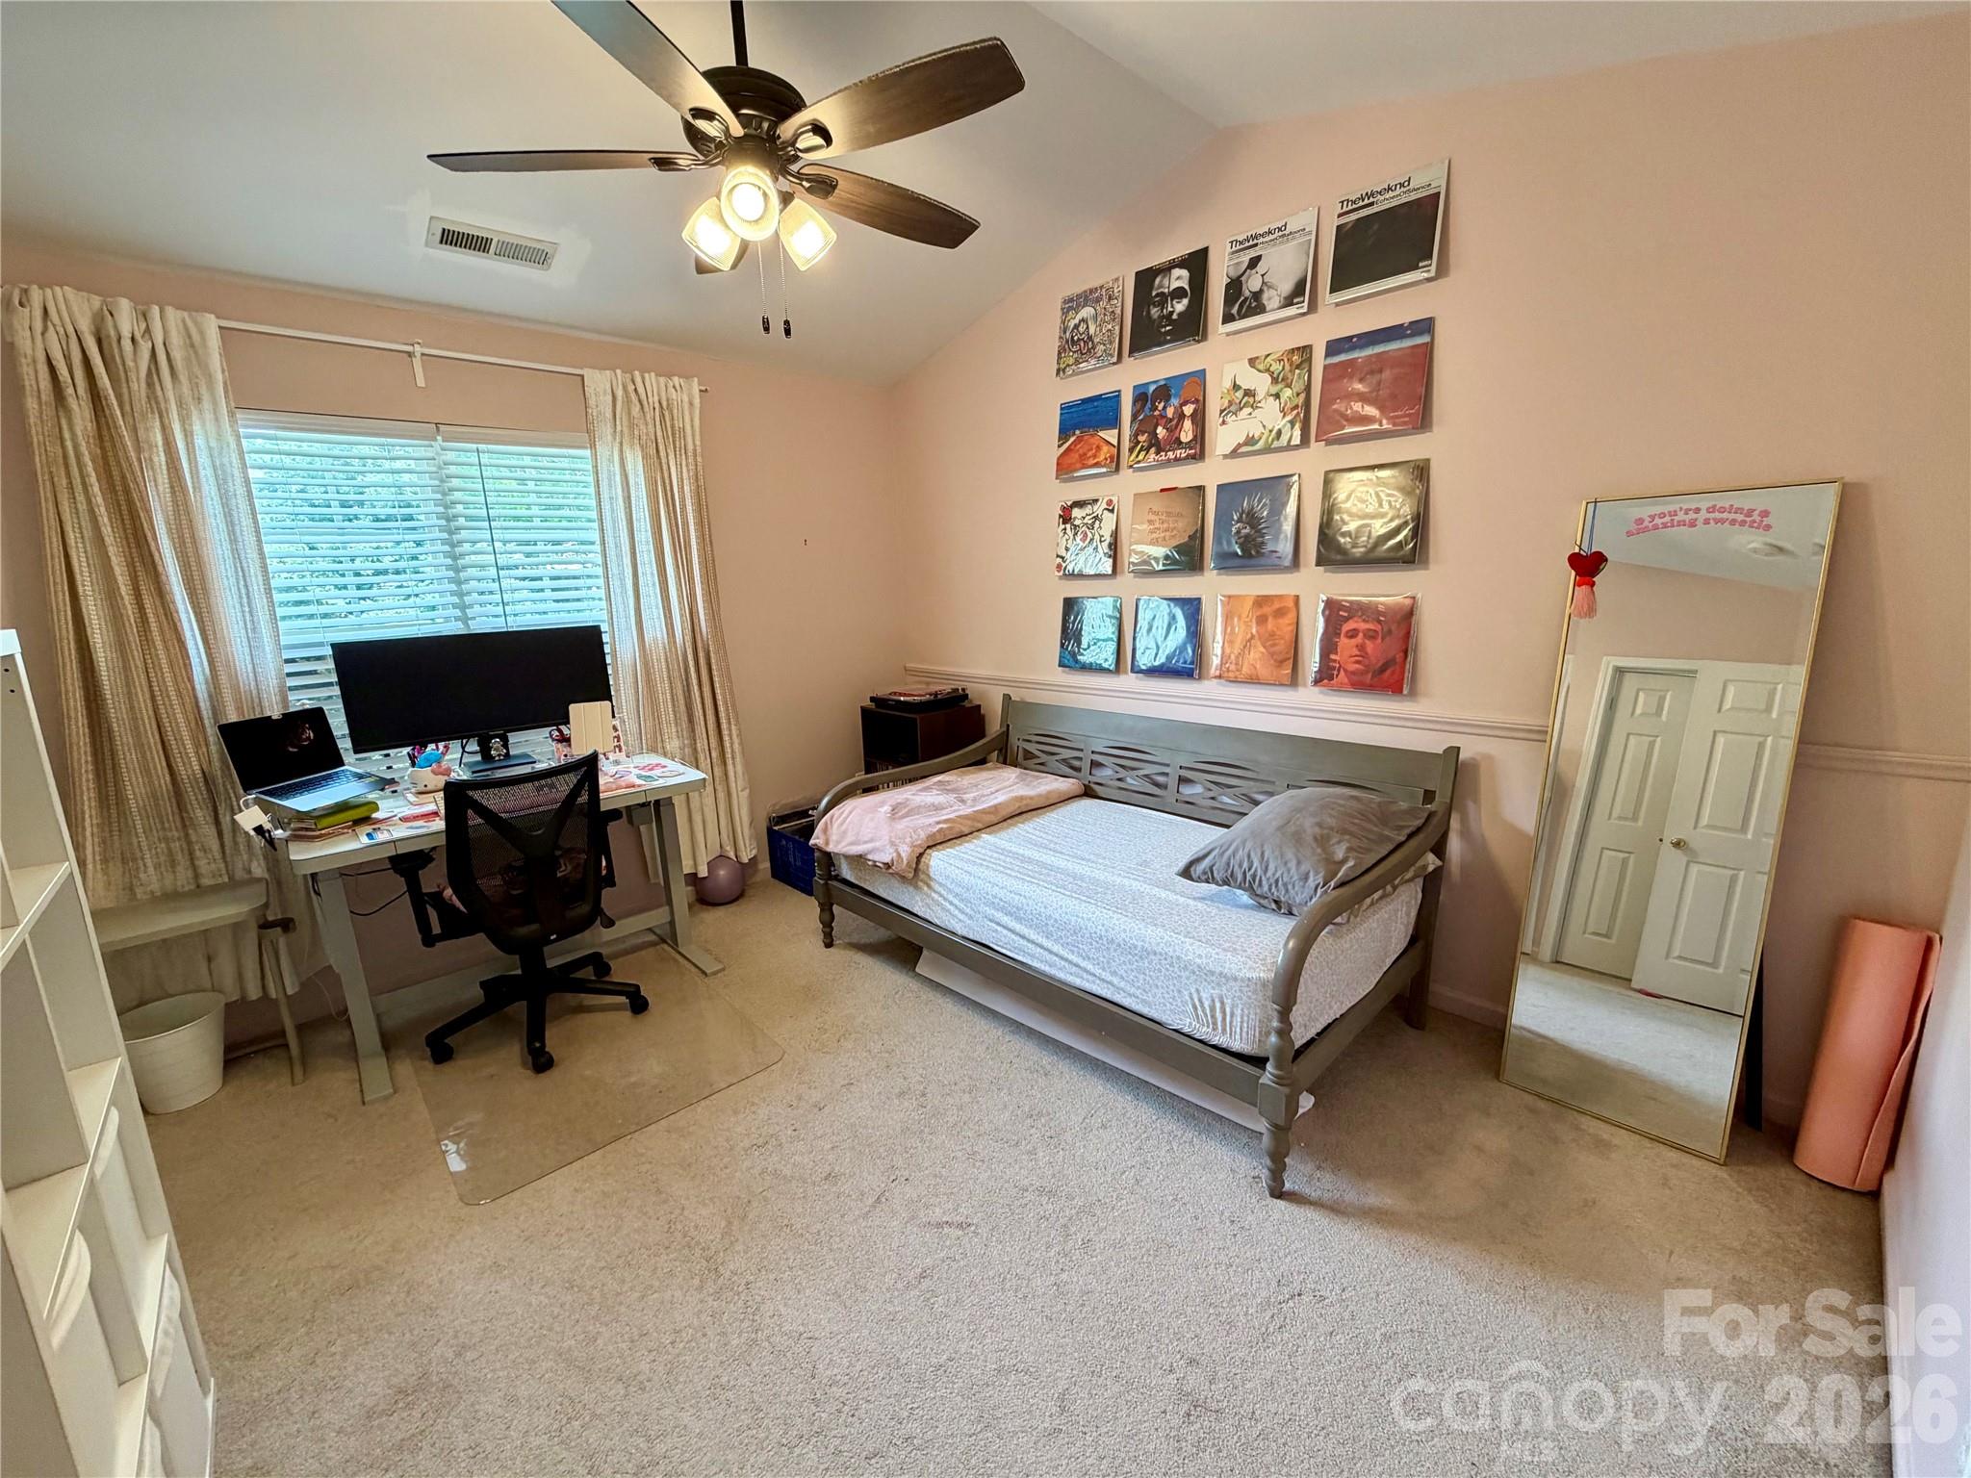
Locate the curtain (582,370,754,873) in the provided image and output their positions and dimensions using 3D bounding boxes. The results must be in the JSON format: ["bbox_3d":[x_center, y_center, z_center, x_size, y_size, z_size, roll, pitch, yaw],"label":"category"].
[{"bbox_3d":[-1.361,-0.434,3.499,0.530,2.170,0.120,-12,15,-42],"label":"curtain"}]

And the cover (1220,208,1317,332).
[{"bbox_3d":[0.948,-1.561,2.677,0.018,0.315,0.315,-5,12,-43],"label":"cover"}]

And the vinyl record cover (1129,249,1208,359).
[{"bbox_3d":[0.680,-1.608,2.959,0.018,0.315,0.315,-5,12,-43],"label":"vinyl record cover"}]

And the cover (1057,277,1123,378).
[{"bbox_3d":[0.423,-1.657,3.227,0.018,0.315,0.315,-5,12,-43],"label":"cover"}]

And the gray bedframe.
[{"bbox_3d":[0.390,0.449,2.863,1.080,0.916,2.000,-12,15,-42],"label":"gray bedframe"}]

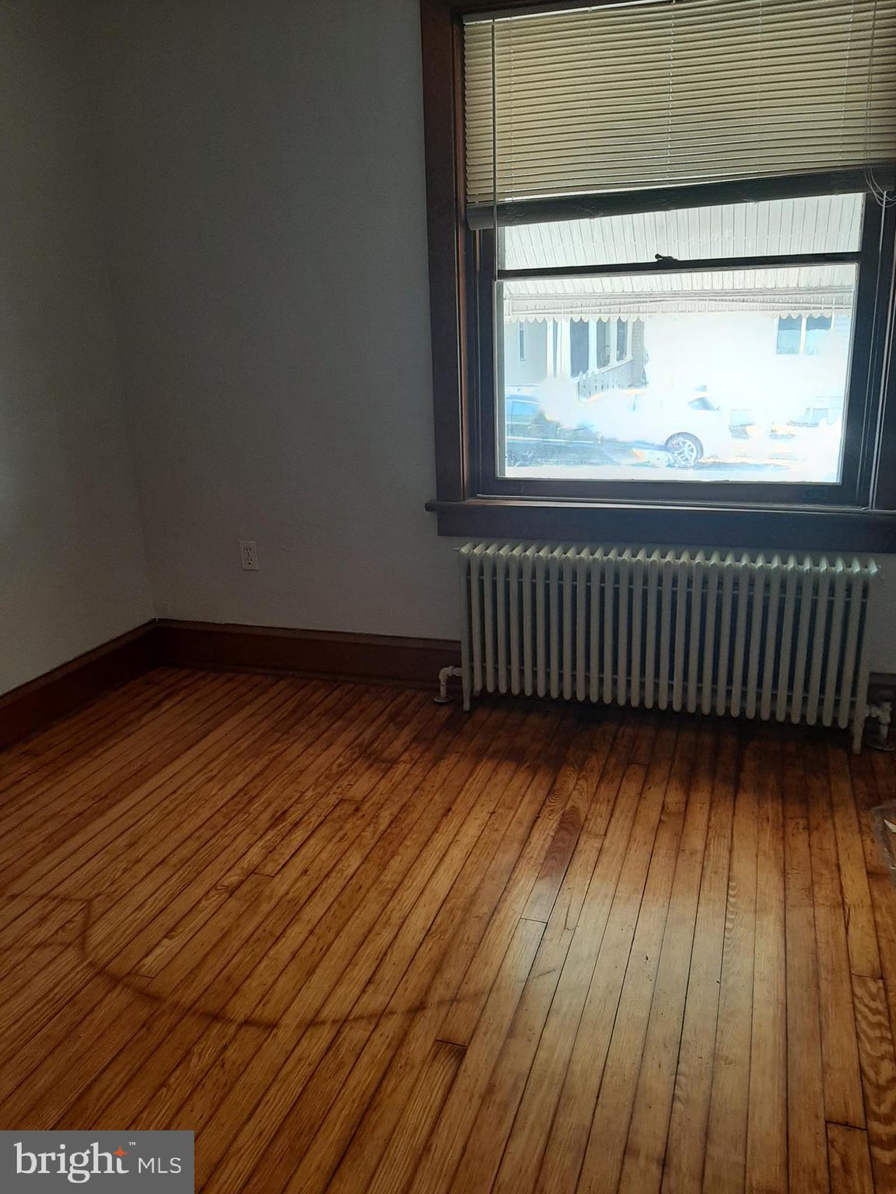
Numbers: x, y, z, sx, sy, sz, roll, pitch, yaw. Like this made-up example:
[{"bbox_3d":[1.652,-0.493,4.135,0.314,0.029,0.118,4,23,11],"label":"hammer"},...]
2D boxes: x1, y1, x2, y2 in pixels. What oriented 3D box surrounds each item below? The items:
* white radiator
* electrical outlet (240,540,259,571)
[{"bbox_3d":[0.671,0.145,2.926,1.275,0.566,0.155,4,17,18],"label":"white radiator"},{"bbox_3d":[-0.753,-0.157,3.412,0.070,0.114,0.008,4,17,17],"label":"electrical outlet"}]

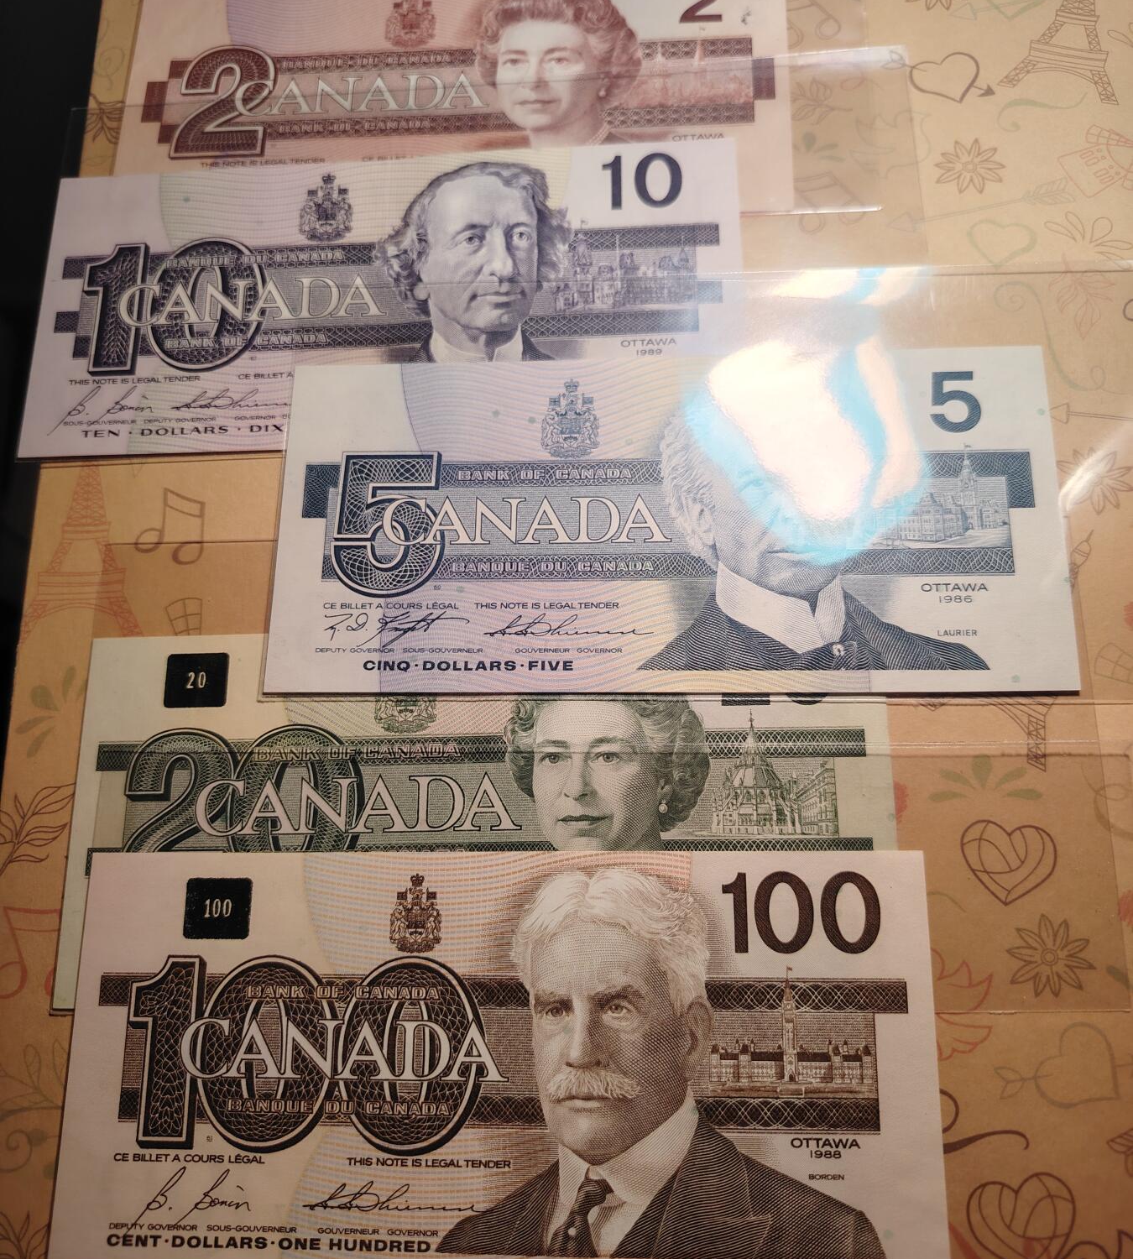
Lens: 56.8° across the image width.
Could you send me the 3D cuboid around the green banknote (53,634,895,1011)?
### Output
[{"bbox_3d":[-0.017,0.034,0.193,0.152,0.001,0.070,-1,76,3],"label":"green banknote"}]

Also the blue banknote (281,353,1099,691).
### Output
[{"bbox_3d":[0.018,-0.022,0.205,0.152,0.002,0.070,0,75,4],"label":"blue banknote"}]

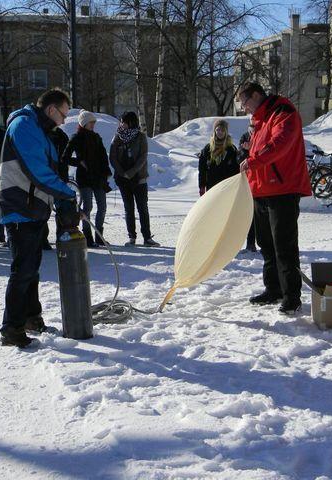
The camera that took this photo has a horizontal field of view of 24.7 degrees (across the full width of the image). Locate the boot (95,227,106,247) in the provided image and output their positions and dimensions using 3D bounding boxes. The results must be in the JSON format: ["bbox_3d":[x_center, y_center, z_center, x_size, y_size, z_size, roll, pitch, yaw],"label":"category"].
[{"bbox_3d":[-0.813,-0.038,9.550,0.100,0.240,0.270,-8,11,-44],"label":"boot"}]

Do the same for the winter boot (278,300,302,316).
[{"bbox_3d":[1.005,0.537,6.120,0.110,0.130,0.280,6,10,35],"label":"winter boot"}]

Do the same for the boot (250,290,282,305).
[{"bbox_3d":[0.844,0.479,6.423,0.300,0.130,0.120,-2,9,-5],"label":"boot"}]

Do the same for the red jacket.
[{"bbox_3d":[0.905,-0.742,6.044,0.470,0.800,0.540,-2,9,-8],"label":"red jacket"}]

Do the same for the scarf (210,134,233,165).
[{"bbox_3d":[0.688,-1.122,9.400,0.270,0.360,0.220,1,8,6],"label":"scarf"}]

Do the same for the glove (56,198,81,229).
[{"bbox_3d":[-0.689,-0.179,5.330,0.140,0.220,0.130,0,9,6],"label":"glove"}]

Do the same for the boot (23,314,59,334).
[{"bbox_3d":[-1.006,0.616,5.694,0.290,0.140,0.120,2,9,16],"label":"boot"}]

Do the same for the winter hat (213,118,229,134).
[{"bbox_3d":[0.704,-1.452,9.700,0.200,0.210,0.230,0,9,9],"label":"winter hat"}]

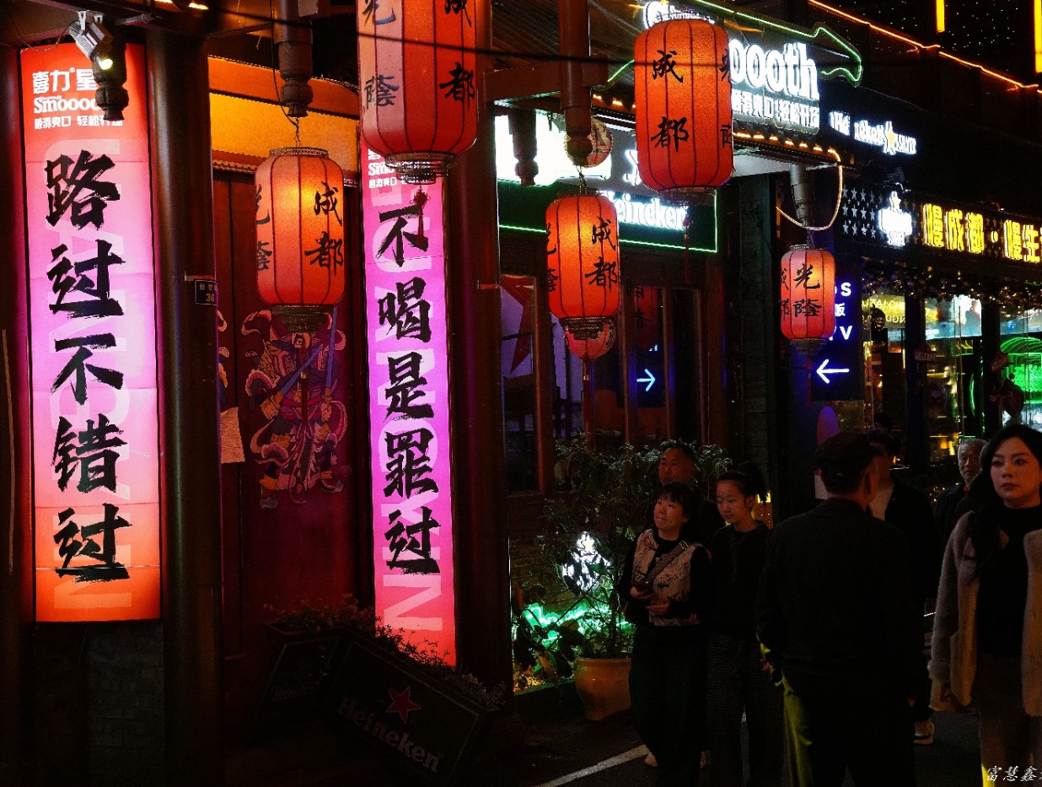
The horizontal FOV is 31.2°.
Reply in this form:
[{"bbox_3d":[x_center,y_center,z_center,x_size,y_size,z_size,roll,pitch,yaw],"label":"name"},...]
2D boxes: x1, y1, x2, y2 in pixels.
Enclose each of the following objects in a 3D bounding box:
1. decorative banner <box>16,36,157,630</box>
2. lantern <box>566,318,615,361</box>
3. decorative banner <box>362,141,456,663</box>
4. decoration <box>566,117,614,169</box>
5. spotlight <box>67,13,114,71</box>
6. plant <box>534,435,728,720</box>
[{"bbox_3d":[-1.980,-0.278,8.600,0.590,2.630,0.080,-2,0,4],"label":"decorative banner"},{"bbox_3d":[0.425,-0.352,11.400,0.300,0.300,0.300,-2,0,0],"label":"lantern"},{"bbox_3d":[-0.653,-0.032,10.800,0.585,3.100,0.080,-2,0,33],"label":"decorative banner"},{"bbox_3d":[0.419,-1.525,11.400,0.300,0.300,0.300,-2,0,0],"label":"decoration"},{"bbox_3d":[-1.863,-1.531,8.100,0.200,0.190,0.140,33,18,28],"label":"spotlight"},{"bbox_3d":[0.652,1.079,11.150,1.100,1.640,1.000,-2,0,0],"label":"plant"}]

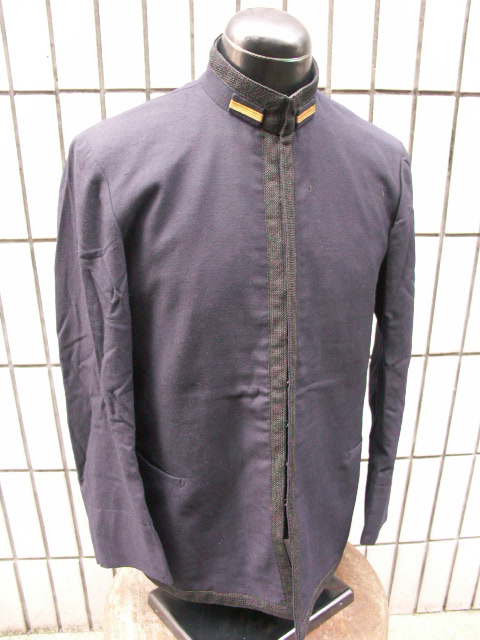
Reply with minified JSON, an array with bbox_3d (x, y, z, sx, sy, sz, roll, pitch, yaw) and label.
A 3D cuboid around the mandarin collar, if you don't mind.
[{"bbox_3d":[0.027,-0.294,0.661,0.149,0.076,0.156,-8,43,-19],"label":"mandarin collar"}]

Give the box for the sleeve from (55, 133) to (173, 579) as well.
[{"bbox_3d":[-0.178,0.060,0.712,0.125,0.590,0.180,-9,18,-20],"label":"sleeve"}]

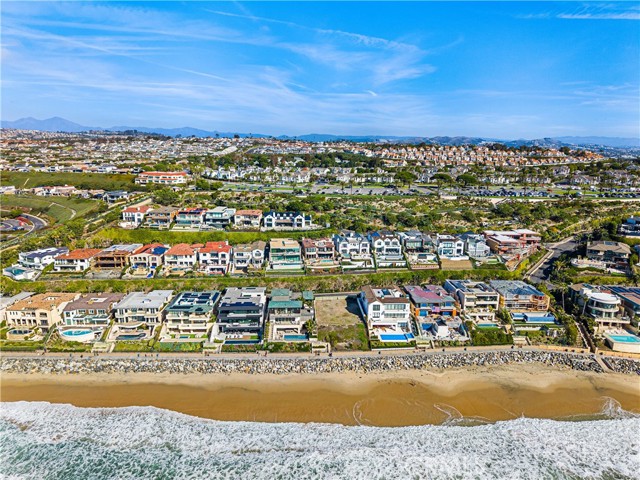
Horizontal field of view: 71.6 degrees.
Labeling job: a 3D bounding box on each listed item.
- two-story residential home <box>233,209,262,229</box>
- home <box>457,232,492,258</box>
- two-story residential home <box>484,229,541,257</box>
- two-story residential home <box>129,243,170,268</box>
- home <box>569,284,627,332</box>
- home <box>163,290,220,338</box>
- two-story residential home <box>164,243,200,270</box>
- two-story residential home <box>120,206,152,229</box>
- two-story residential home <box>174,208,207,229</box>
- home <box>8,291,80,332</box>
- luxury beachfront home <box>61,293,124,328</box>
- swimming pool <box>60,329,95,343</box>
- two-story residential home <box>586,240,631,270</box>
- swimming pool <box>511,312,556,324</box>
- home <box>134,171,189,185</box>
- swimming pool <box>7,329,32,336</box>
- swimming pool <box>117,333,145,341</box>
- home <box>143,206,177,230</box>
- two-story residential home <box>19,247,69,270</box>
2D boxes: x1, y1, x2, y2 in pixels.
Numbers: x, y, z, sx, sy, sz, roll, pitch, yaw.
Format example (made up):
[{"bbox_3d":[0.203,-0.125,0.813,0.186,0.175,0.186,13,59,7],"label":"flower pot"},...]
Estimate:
[{"bbox_3d":[-43.230,-13.950,274.820,15.200,8.000,17.000,0,12,-1],"label":"two-story residential home"},{"bbox_3d":[83.952,2.654,242.284,11.500,9.000,19.000,0,13,-1],"label":"home"},{"bbox_3d":[107.490,0.920,249.440,25.000,8.800,20.000,-1,12,-4],"label":"two-story residential home"},{"bbox_3d":[-93.272,8.924,243.095,15.300,8.500,18.500,0,13,-1],"label":"two-story residential home"},{"bbox_3d":[118.418,28.110,188.431,13.300,11.500,21.000,1,13,6],"label":"home"},{"bbox_3d":[-48.580,27.990,174.560,17.300,10.500,23.000,0,12,-2],"label":"home"},{"bbox_3d":[-71.660,7.340,236.500,15.800,8.500,20.000,0,12,-2],"label":"two-story residential home"},{"bbox_3d":[-124.665,-16.309,305.073,14.300,8.700,18.500,0,13,-1],"label":"two-story residential home"},{"bbox_3d":[-87.493,-15.415,303.842,17.000,8.800,16.000,0,13,-1],"label":"two-story residential home"},{"bbox_3d":[-113.495,28.978,182.018,16.800,9.200,18.500,0,13,-1],"label":"home"},{"bbox_3d":[-87.410,26.620,173.770,16.800,7.200,20.000,-1,12,-5],"label":"luxury beachfront home"},{"bbox_3d":[-92.472,36.220,170.753,11.500,1.700,5.000,0,13,0],"label":"swimming pool"},{"bbox_3d":[156.580,5.670,240.690,19.500,9.000,18.000,5,13,21],"label":"two-story residential home"},{"bbox_3d":[84.118,31.215,176.519,15.800,1.500,5.500,0,13,0],"label":"swimming pool"},{"bbox_3d":[-113.480,-45.530,325.760,35.000,7.300,14.000,0,12,0],"label":"home"},{"bbox_3d":[-109.900,34.870,163.980,8.200,1.200,4.000,0,12,-2],"label":"swimming pool"},{"bbox_3d":[-69.220,36.370,164.130,10.000,1.200,4.300,0,12,-2],"label":"swimming pool"},{"bbox_3d":[-98.940,-14.590,276.820,15.800,8.000,18.000,-1,12,-3],"label":"home"},{"bbox_3d":[-153.385,9.980,247.141,13.500,7.800,17.800,5,14,22],"label":"two-story residential home"}]

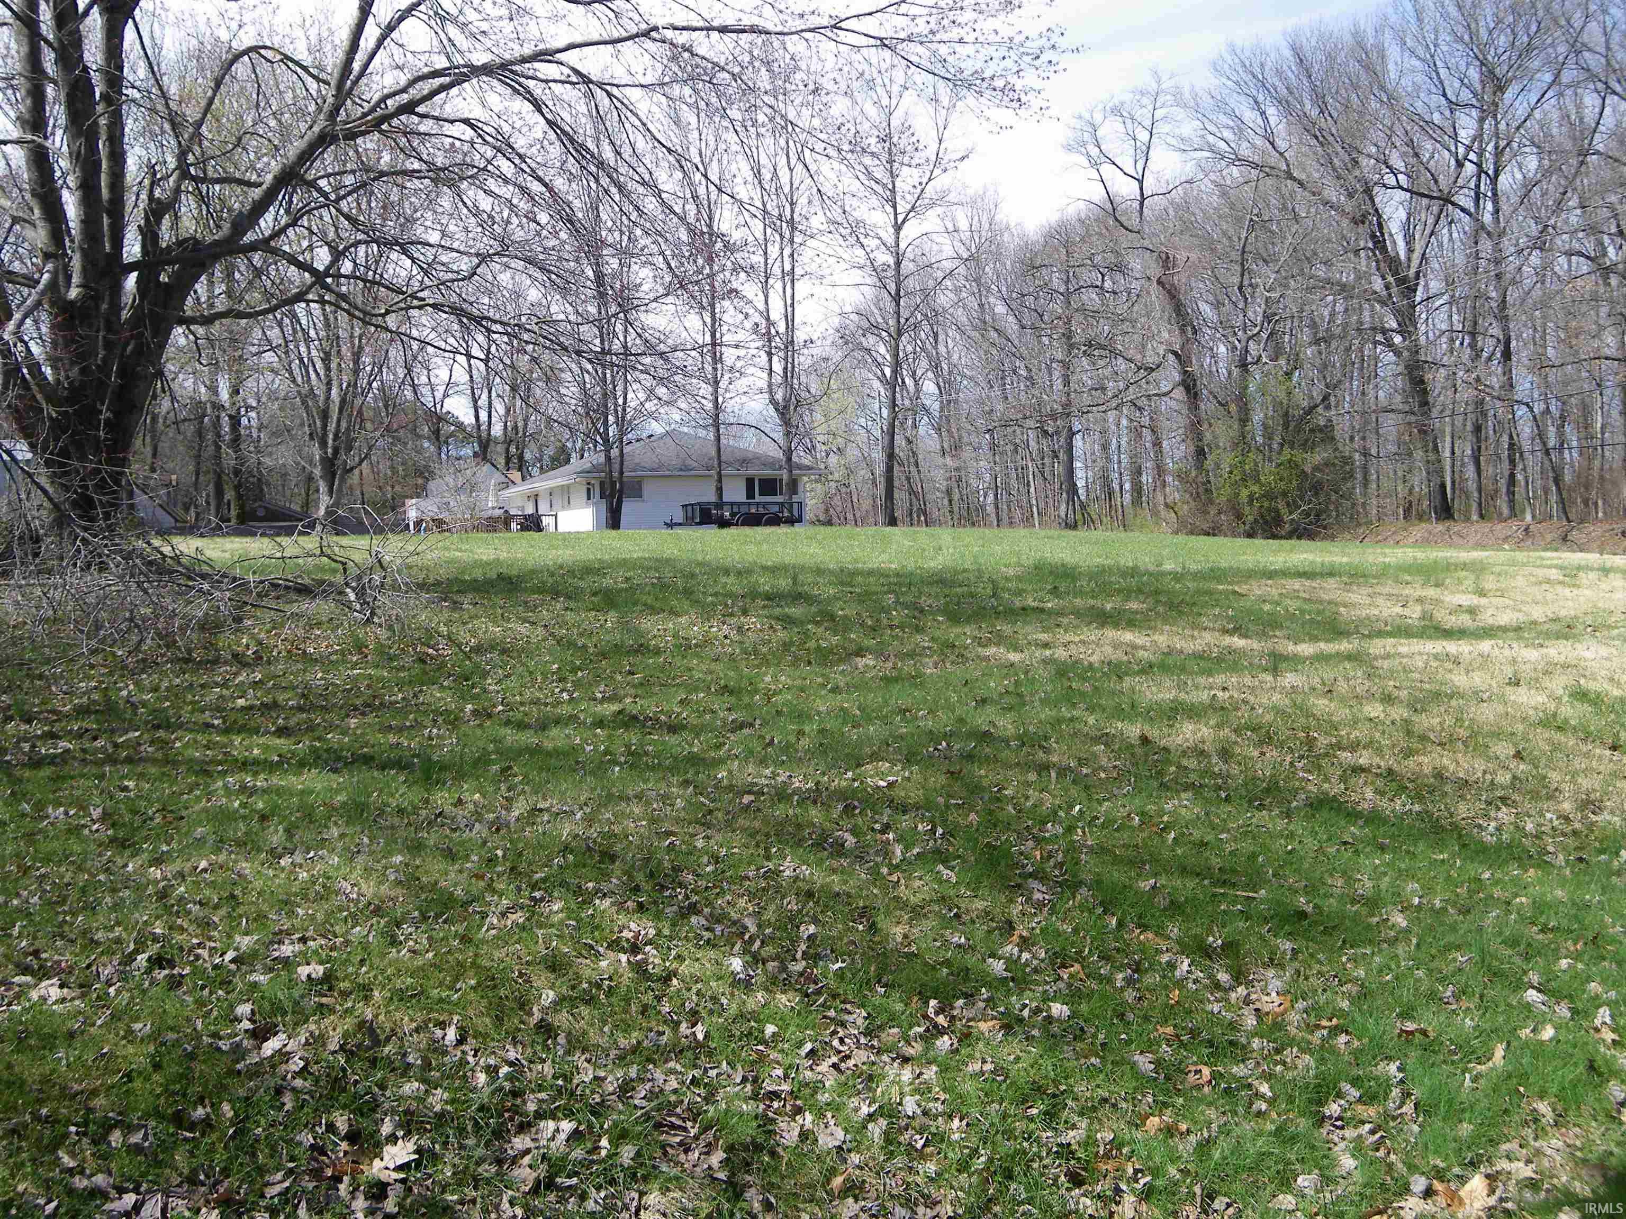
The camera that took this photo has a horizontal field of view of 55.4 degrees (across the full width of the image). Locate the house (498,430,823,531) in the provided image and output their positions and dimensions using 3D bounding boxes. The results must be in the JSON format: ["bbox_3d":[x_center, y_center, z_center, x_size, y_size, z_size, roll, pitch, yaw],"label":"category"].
[{"bbox_3d":[-8.057,-5.601,72.909,10.244,4.750,23.810,-2,3,-18],"label":"house"}]

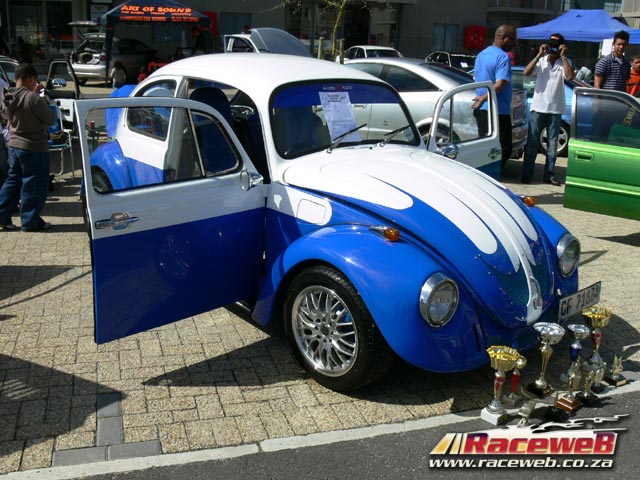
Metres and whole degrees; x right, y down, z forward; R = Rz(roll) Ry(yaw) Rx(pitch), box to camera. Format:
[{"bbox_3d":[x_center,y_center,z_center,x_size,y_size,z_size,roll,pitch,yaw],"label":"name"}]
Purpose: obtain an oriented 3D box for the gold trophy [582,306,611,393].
[{"bbox_3d":[1.393,0.523,3.255,0.145,0.333,0.145,-13,23,-41],"label":"gold trophy"}]

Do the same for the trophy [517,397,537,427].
[{"bbox_3d":[0.901,0.748,2.827,0.070,0.118,0.055,-13,23,-41],"label":"trophy"}]

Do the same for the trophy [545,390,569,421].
[{"bbox_3d":[1.077,0.731,2.904,0.087,0.120,0.085,-13,23,-41],"label":"trophy"}]

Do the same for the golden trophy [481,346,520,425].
[{"bbox_3d":[0.784,0.633,2.839,0.145,0.322,0.145,2,17,-1],"label":"golden trophy"}]

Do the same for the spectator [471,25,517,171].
[{"bbox_3d":[2.073,-1.570,7.601,0.380,1.800,0.500,-10,21,-35],"label":"spectator"}]

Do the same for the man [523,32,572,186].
[{"bbox_3d":[2.722,-1.553,7.735,0.600,1.740,0.420,6,18,12],"label":"man"}]

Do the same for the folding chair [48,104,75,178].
[{"bbox_3d":[-3.008,-1.076,7.021,0.554,0.792,0.544,-7,19,-30],"label":"folding chair"}]

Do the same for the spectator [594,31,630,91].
[{"bbox_3d":[2.869,-1.145,6.500,0.495,1.829,0.327,-1,17,-14],"label":"spectator"}]

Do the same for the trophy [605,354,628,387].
[{"bbox_3d":[1.485,0.637,3.219,0.093,0.145,0.075,-13,23,-41],"label":"trophy"}]

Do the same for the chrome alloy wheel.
[{"bbox_3d":[0.058,0.402,2.942,0.418,0.418,0.168,19,23,42],"label":"chrome alloy wheel"}]

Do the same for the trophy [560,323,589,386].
[{"bbox_3d":[1.256,0.561,3.196,0.109,0.302,0.109,-10,21,-37],"label":"trophy"}]

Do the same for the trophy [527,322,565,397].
[{"bbox_3d":[1.074,0.558,3.066,0.153,0.358,0.153,-10,21,-37],"label":"trophy"}]

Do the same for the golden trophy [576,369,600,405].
[{"bbox_3d":[1.279,0.681,3.050,0.099,0.158,0.089,-10,21,-37],"label":"golden trophy"}]

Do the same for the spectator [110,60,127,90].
[{"bbox_3d":[-4.957,-3.945,15.975,0.356,0.938,0.297,-2,18,-18],"label":"spectator"}]

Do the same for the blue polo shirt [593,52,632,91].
[{"bbox_3d":[2.887,-1.482,6.398,0.465,0.693,0.297,-1,17,-14],"label":"blue polo shirt"}]

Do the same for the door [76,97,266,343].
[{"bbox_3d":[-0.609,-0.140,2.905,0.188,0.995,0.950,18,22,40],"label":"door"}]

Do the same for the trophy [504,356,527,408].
[{"bbox_3d":[0.902,0.648,2.985,0.080,0.215,0.075,-13,23,-41],"label":"trophy"}]

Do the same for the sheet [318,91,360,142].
[{"bbox_3d":[0.117,-0.680,3.580,0.210,0.293,0.010,-12,-5,-39],"label":"sheet"}]

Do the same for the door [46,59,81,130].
[{"bbox_3d":[-3.381,-1.890,8.464,0.891,0.960,0.148,16,21,37],"label":"door"}]

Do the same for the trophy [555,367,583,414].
[{"bbox_3d":[1.164,0.664,2.977,0.092,0.210,0.088,-13,23,-41],"label":"trophy"}]

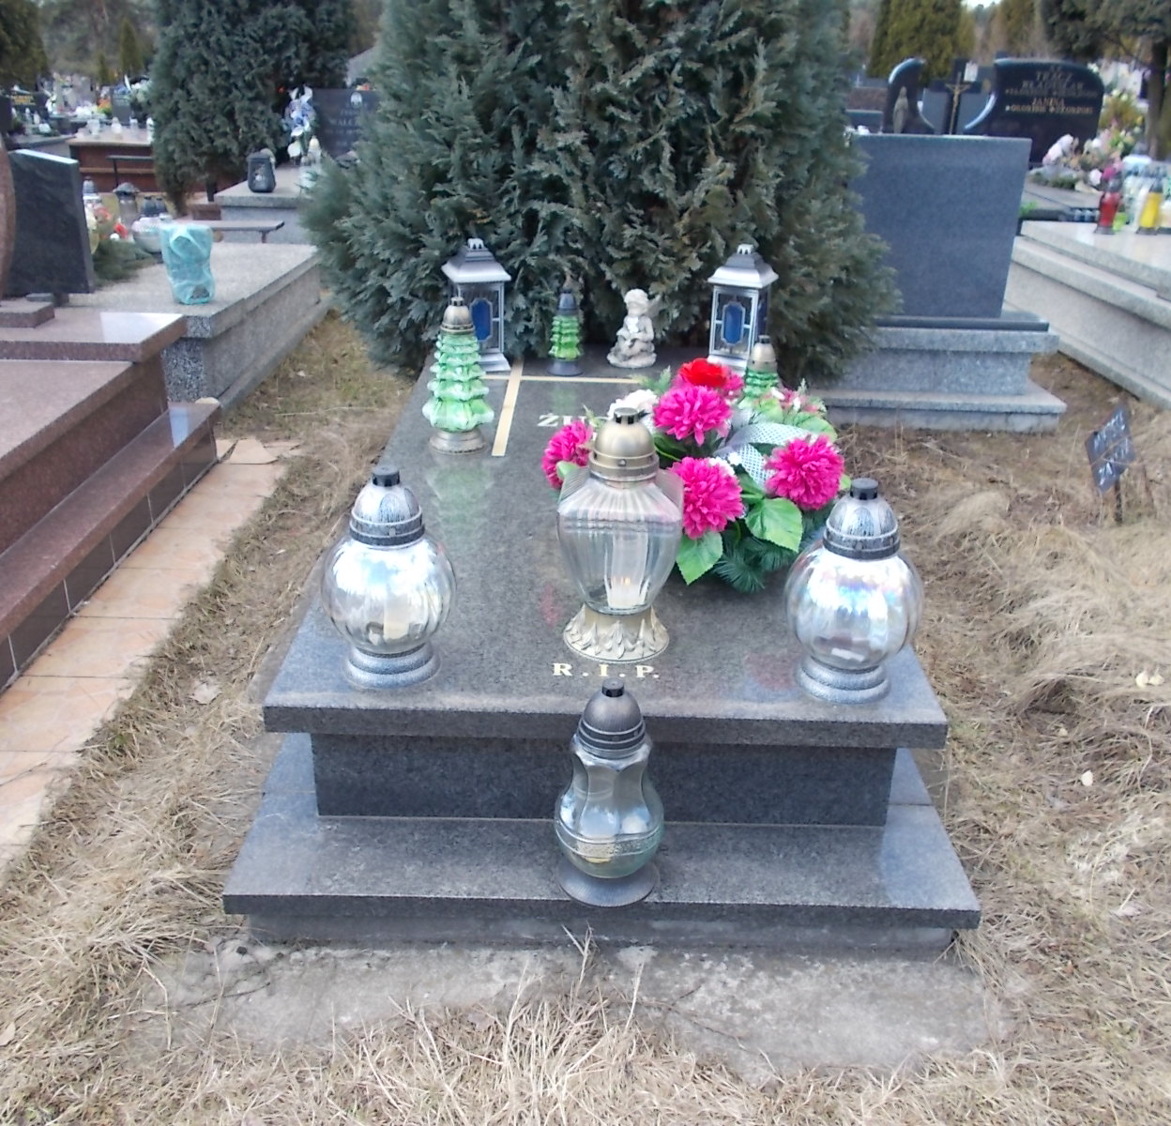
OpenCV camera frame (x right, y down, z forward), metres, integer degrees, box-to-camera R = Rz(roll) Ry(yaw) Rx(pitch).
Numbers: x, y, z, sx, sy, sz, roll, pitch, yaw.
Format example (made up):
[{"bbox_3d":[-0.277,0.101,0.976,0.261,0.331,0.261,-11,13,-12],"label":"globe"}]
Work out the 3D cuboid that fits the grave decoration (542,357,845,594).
[{"bbox_3d":[0.212,-0.202,2.176,0.572,0.308,0.475,1,25,-1],"label":"grave decoration"}]

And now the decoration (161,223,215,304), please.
[{"bbox_3d":[-1.452,-1.100,4.149,0.178,0.264,0.173,1,25,-1],"label":"decoration"}]

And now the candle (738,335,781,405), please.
[{"bbox_3d":[0.454,-0.461,2.884,0.124,0.237,0.124,1,26,0],"label":"candle"}]

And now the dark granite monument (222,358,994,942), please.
[{"bbox_3d":[0.023,-0.052,2.615,1.080,0.348,2.290,1,25,-1],"label":"dark granite monument"}]

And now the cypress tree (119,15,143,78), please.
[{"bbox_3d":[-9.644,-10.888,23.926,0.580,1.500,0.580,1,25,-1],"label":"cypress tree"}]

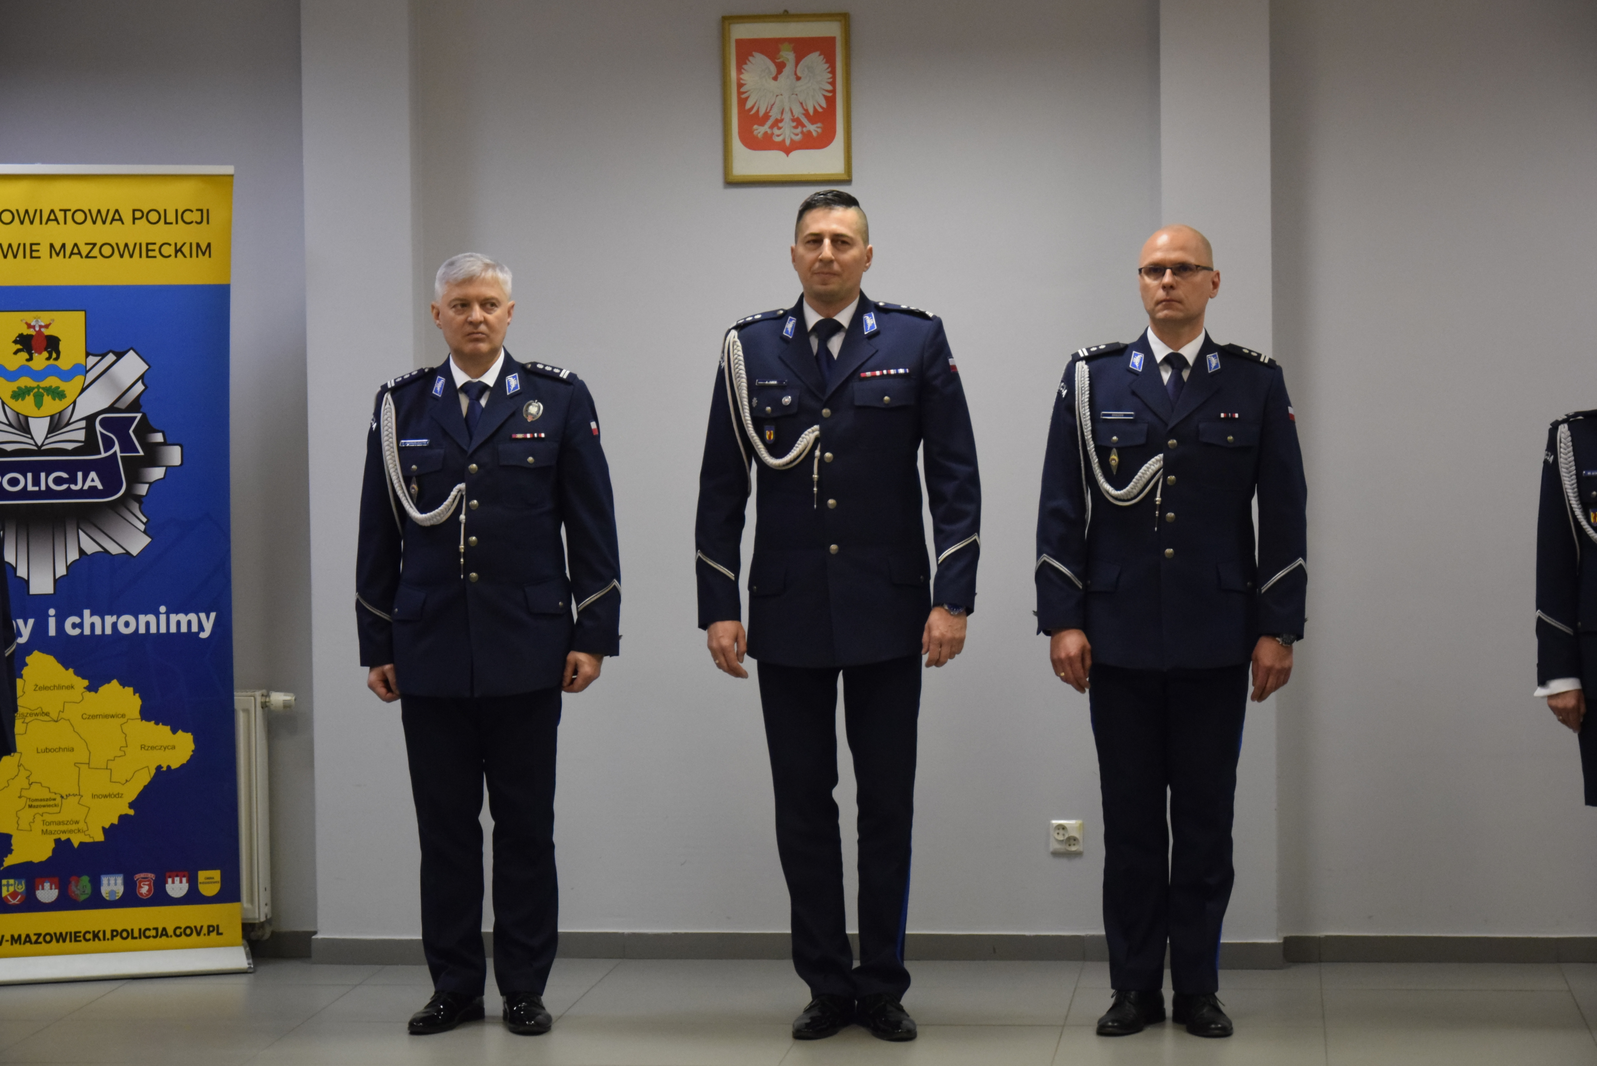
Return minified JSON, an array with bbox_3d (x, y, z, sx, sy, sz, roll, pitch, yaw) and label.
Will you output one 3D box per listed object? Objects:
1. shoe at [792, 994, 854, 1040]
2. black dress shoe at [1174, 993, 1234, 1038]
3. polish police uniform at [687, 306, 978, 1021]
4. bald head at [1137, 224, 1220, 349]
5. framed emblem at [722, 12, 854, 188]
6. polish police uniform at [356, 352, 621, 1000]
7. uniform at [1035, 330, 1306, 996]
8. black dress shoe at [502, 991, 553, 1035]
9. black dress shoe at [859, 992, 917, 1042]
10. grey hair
[{"bbox_3d":[0.060,1.097,9.563,0.107,0.110,0.300,0,2,18],"label":"shoe"},{"bbox_3d":[0.932,1.087,9.531,0.107,0.110,0.300,-1,2,-11],"label":"black dress shoe"},{"bbox_3d":[0.091,0.273,9.542,0.650,1.651,0.330,0,2,8],"label":"polish police uniform"},{"bbox_3d":[0.869,-0.564,9.438,0.175,0.285,0.230,0,2,18],"label":"bald head"},{"bbox_3d":[-0.027,-1.115,10.609,0.328,0.428,0.025,0,2,7],"label":"framed emblem"},{"bbox_3d":[-0.725,0.338,9.670,0.610,1.526,0.330,0,2,9],"label":"polish police uniform"},{"bbox_3d":[0.858,0.304,9.524,0.620,1.549,0.330,0,2,8],"label":"uniform"},{"bbox_3d":[-0.640,1.101,9.686,0.107,0.110,0.300,-1,2,-11],"label":"black dress shoe"},{"bbox_3d":[0.205,1.096,9.532,0.107,0.110,0.300,-1,2,-13],"label":"black dress shoe"},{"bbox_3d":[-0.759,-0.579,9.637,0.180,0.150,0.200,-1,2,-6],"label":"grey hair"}]

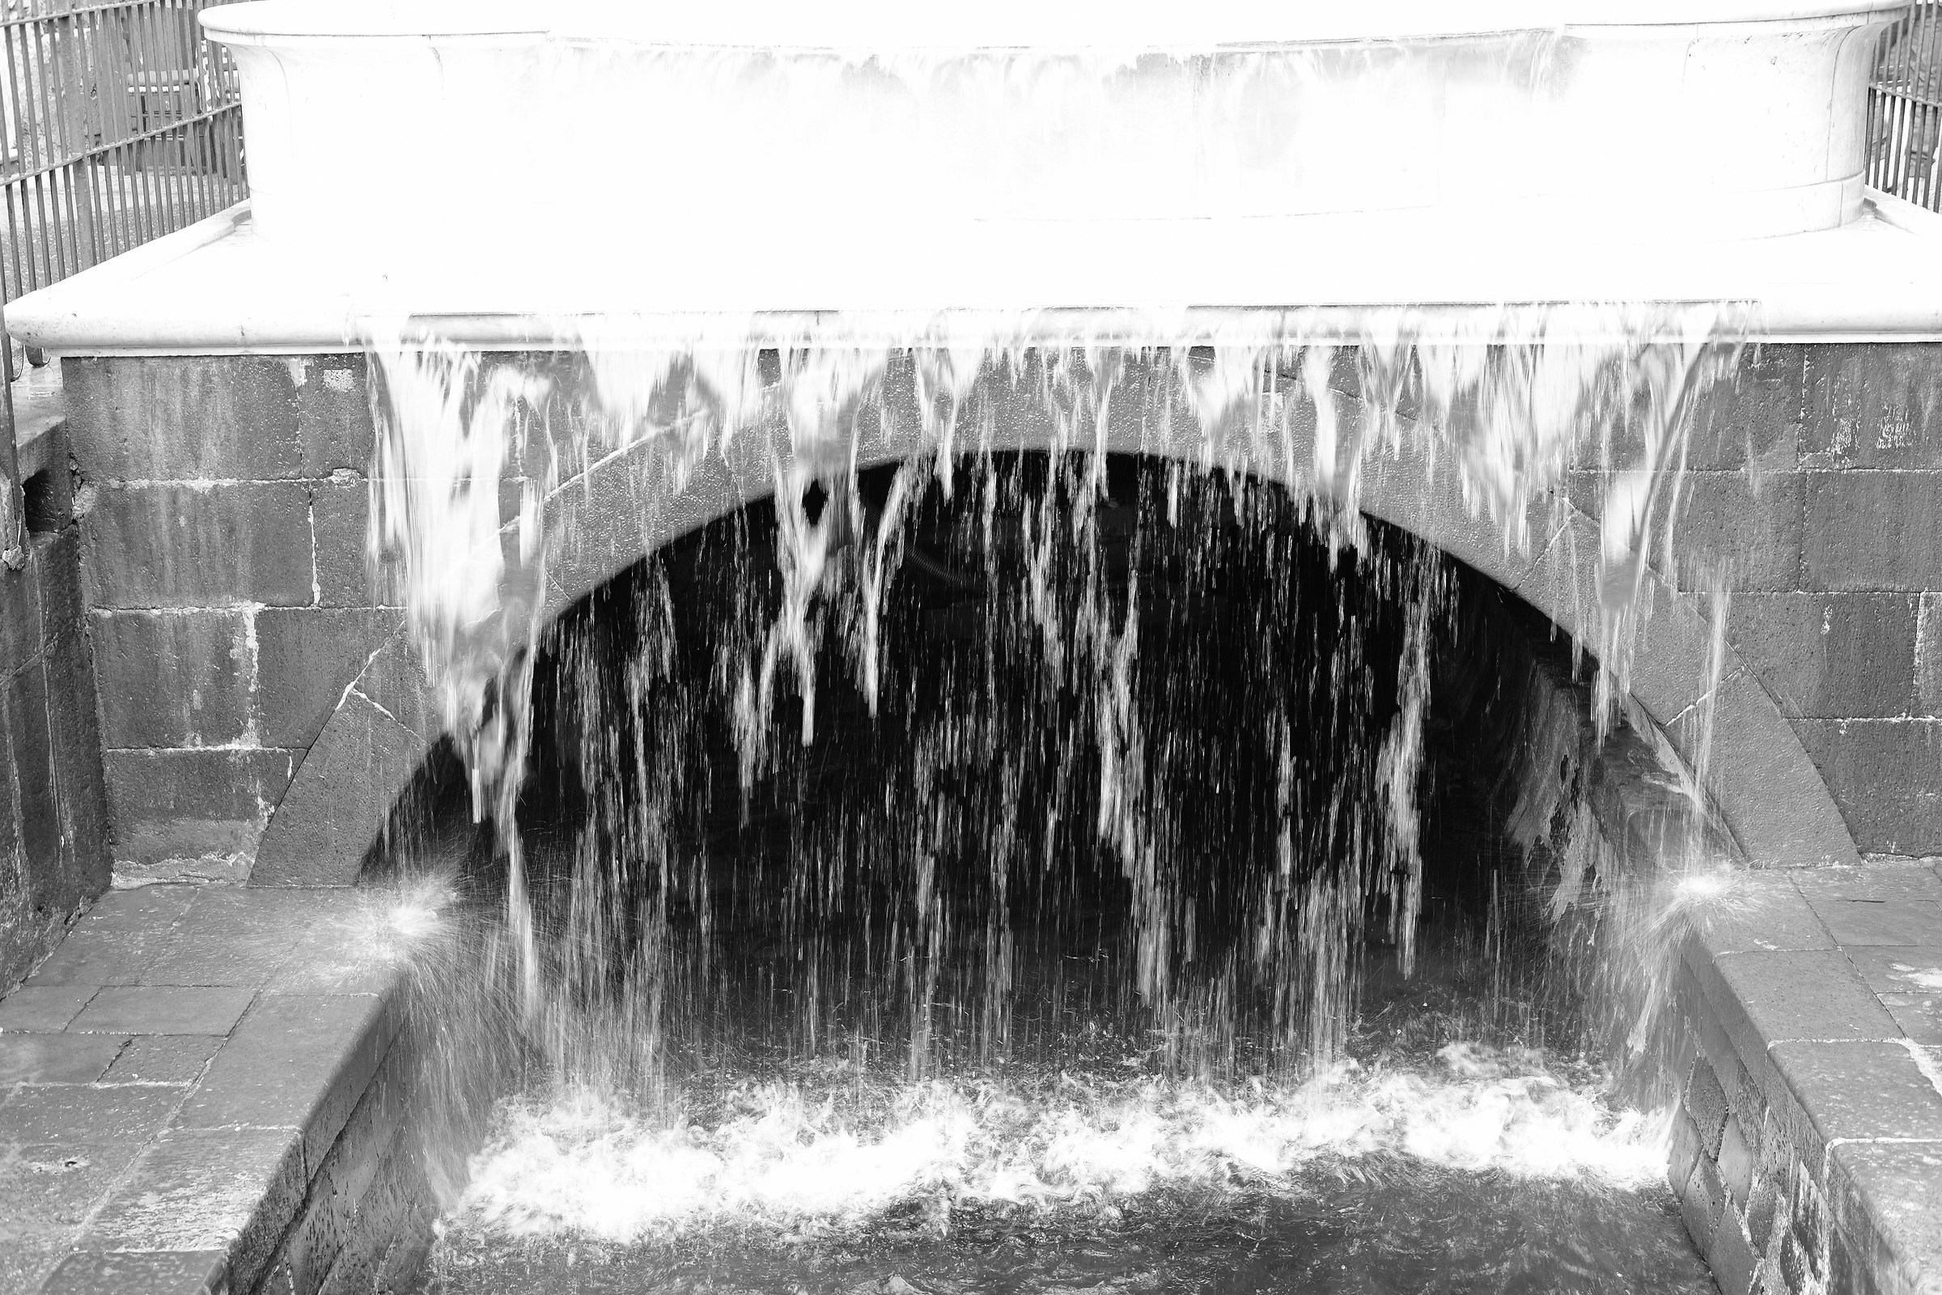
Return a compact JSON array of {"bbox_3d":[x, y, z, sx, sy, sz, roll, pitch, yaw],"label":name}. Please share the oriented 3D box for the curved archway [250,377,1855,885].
[{"bbox_3d":[0.225,-0.162,8.823,4.891,1.591,0.700,0,15,2],"label":"curved archway"}]

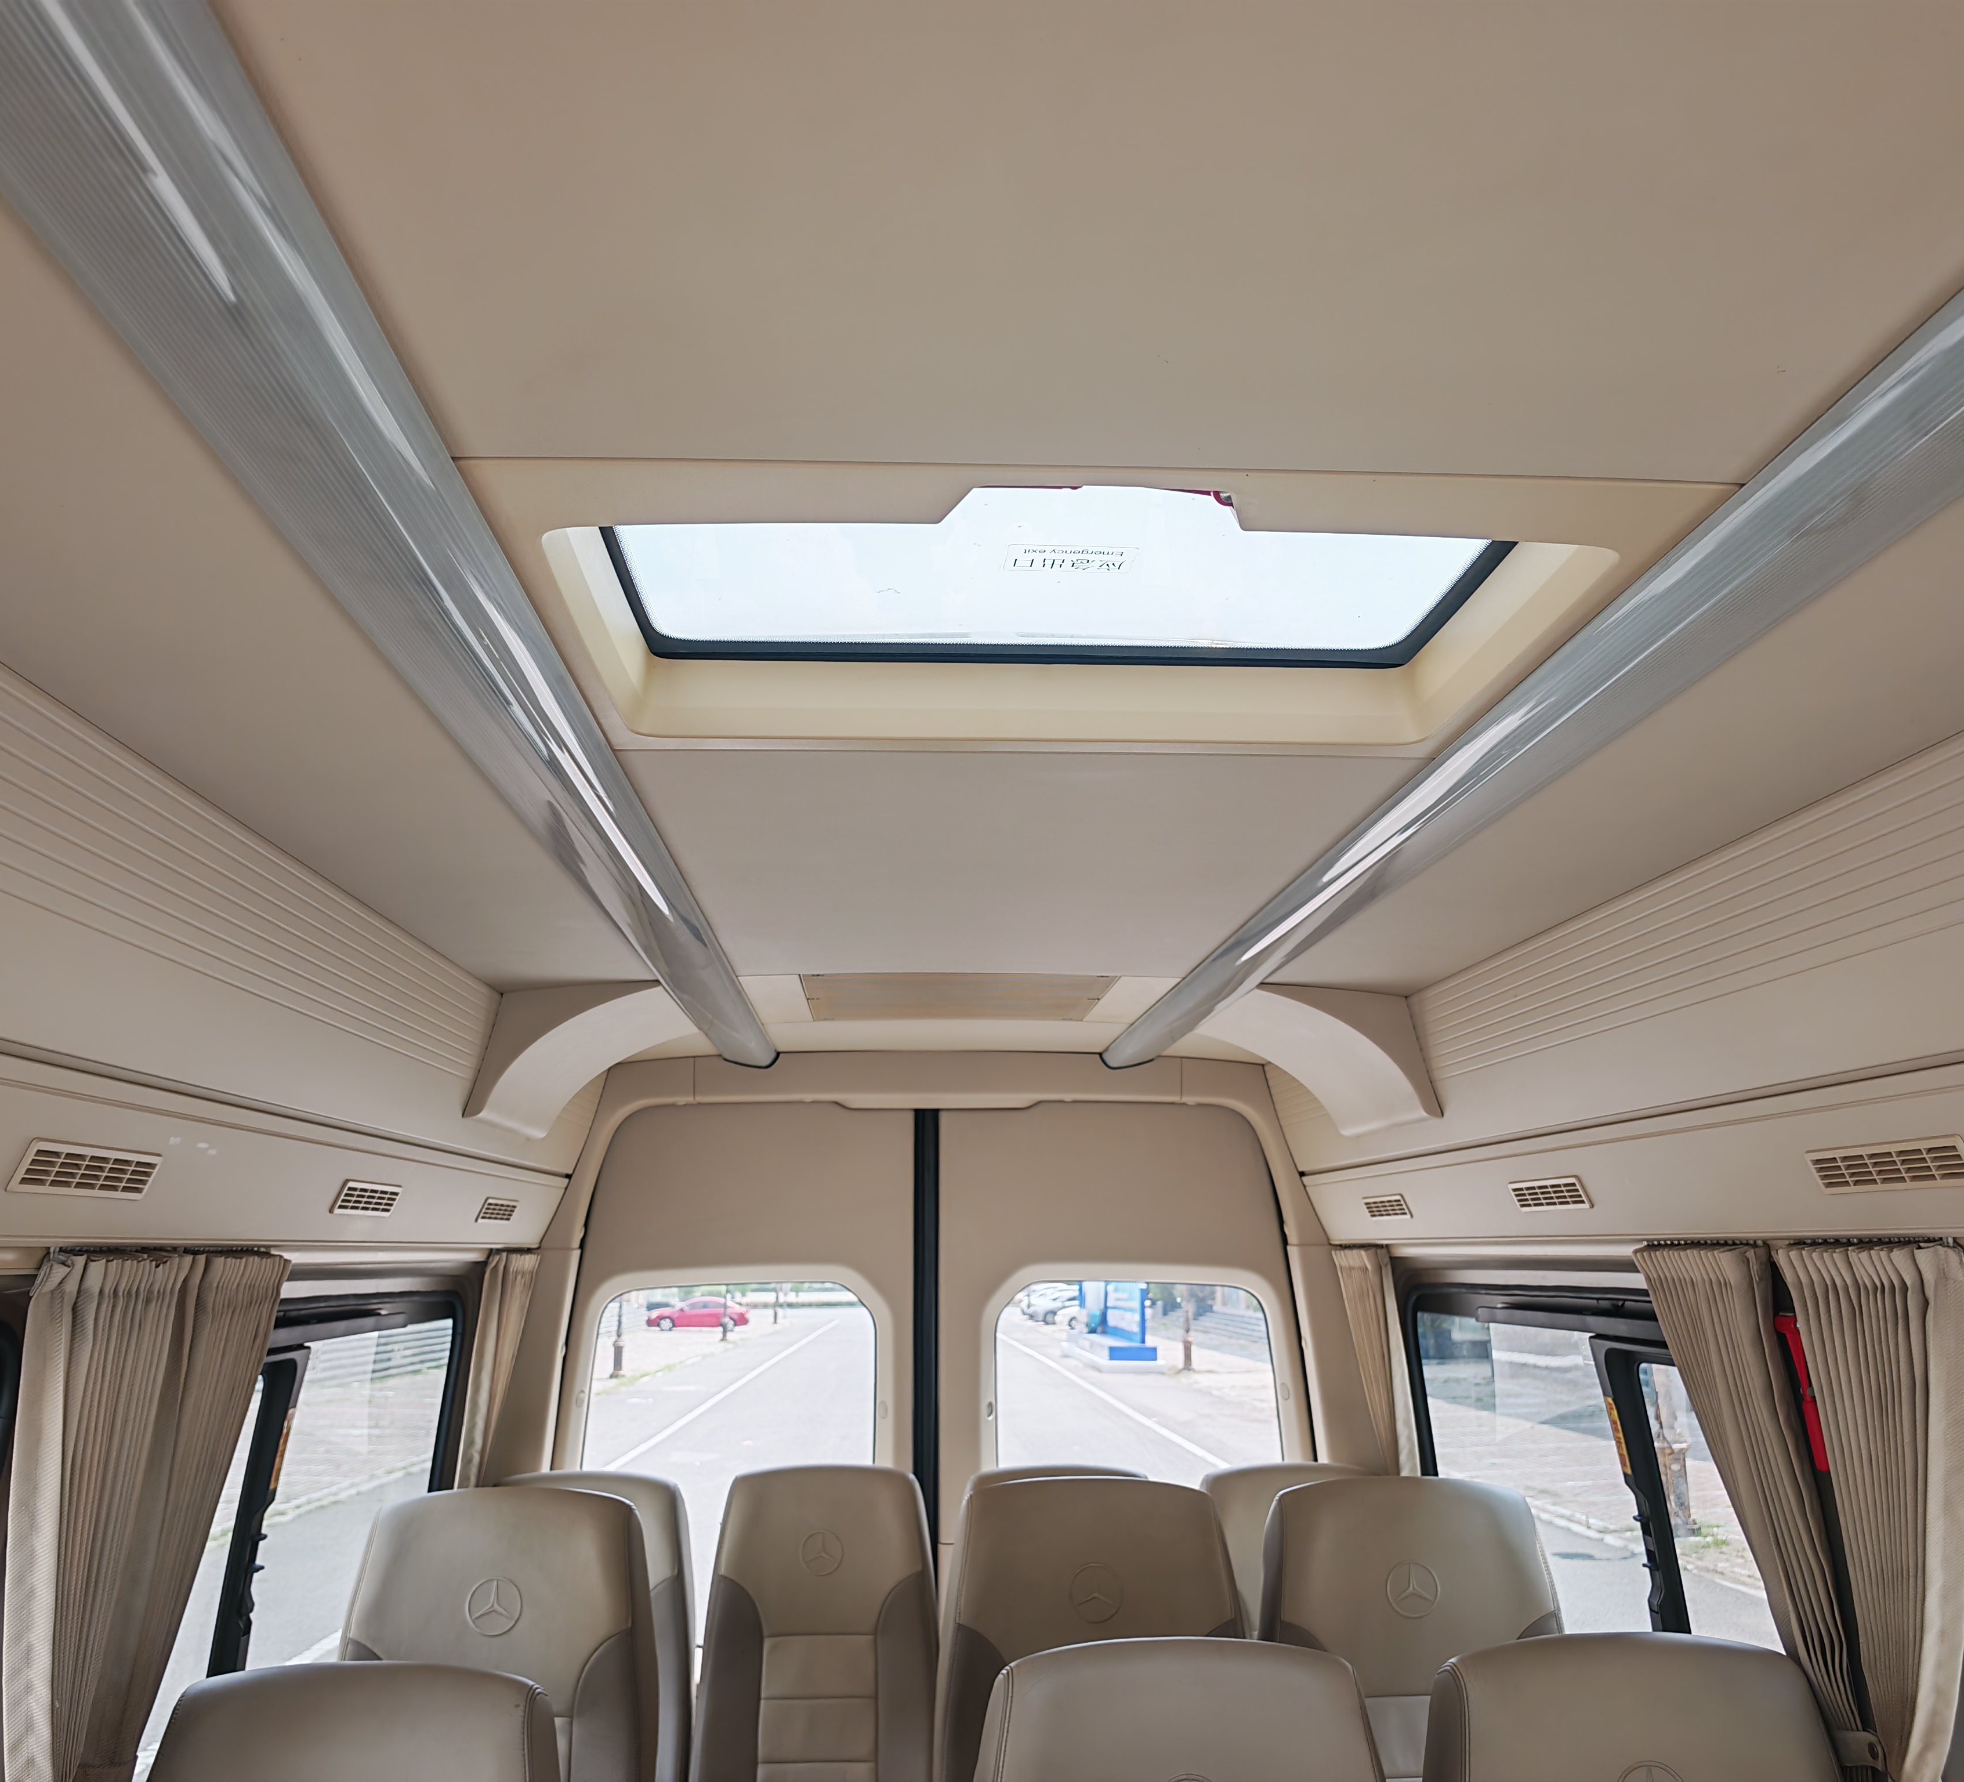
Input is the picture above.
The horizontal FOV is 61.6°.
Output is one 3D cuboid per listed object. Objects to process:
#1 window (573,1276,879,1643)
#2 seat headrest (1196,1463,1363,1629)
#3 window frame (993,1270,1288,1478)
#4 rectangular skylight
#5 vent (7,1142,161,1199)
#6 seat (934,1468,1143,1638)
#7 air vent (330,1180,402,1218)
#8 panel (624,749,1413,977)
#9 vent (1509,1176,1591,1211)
[{"bbox_3d":[-0.498,1.130,3.273,0.580,0.680,0.040,0,-12,-3],"label":"window"},{"bbox_3d":[0.543,1.139,2.881,0.360,0.300,0.120,0,-12,-3],"label":"seat headrest"},{"bbox_3d":[0.316,1.135,3.320,0.580,0.680,0.040,0,-12,-3],"label":"window frame"},{"bbox_3d":[0.052,-0.228,1.128,0.610,0.050,0.390,0,-12,-3],"label":"rectangular skylight"},{"bbox_3d":[-0.764,0.242,1.415,0.020,0.046,0.238,26,-12,2],"label":"vent"},{"bbox_3d":[0.145,1.496,2.534,0.430,1.120,0.640,0,-12,-3],"label":"seat"},{"bbox_3d":[-0.810,0.409,2.182,0.020,0.046,0.238,26,-12,2],"label":"air vent"},{"bbox_3d":[0.006,0.003,1.906,0.680,0.030,1.150,0,-12,-3],"label":"panel"},{"bbox_3d":[0.773,0.414,2.245,0.020,0.046,0.238,-22,-10,-8],"label":"vent"}]

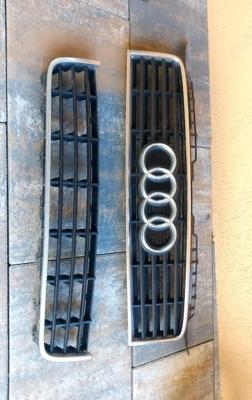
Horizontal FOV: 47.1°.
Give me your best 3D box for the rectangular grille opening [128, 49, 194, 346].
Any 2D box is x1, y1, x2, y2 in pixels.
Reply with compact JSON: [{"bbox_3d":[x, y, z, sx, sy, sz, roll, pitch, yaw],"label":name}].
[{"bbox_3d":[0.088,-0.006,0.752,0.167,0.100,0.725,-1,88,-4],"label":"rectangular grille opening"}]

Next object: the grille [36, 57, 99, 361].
[{"bbox_3d":[-0.122,0.015,0.634,0.112,0.070,0.648,2,87,-21],"label":"grille"}]

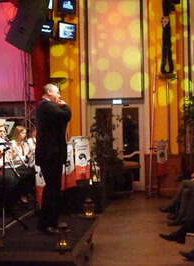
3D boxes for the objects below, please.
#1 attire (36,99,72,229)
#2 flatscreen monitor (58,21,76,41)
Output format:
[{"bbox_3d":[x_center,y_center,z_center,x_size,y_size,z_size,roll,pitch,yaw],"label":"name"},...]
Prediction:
[{"bbox_3d":[-0.512,0.301,5.950,0.420,1.760,0.540,-1,-1,-12],"label":"attire"},{"bbox_3d":[-0.607,-1.991,9.830,0.410,0.340,0.070,-1,5,-38],"label":"flatscreen monitor"}]

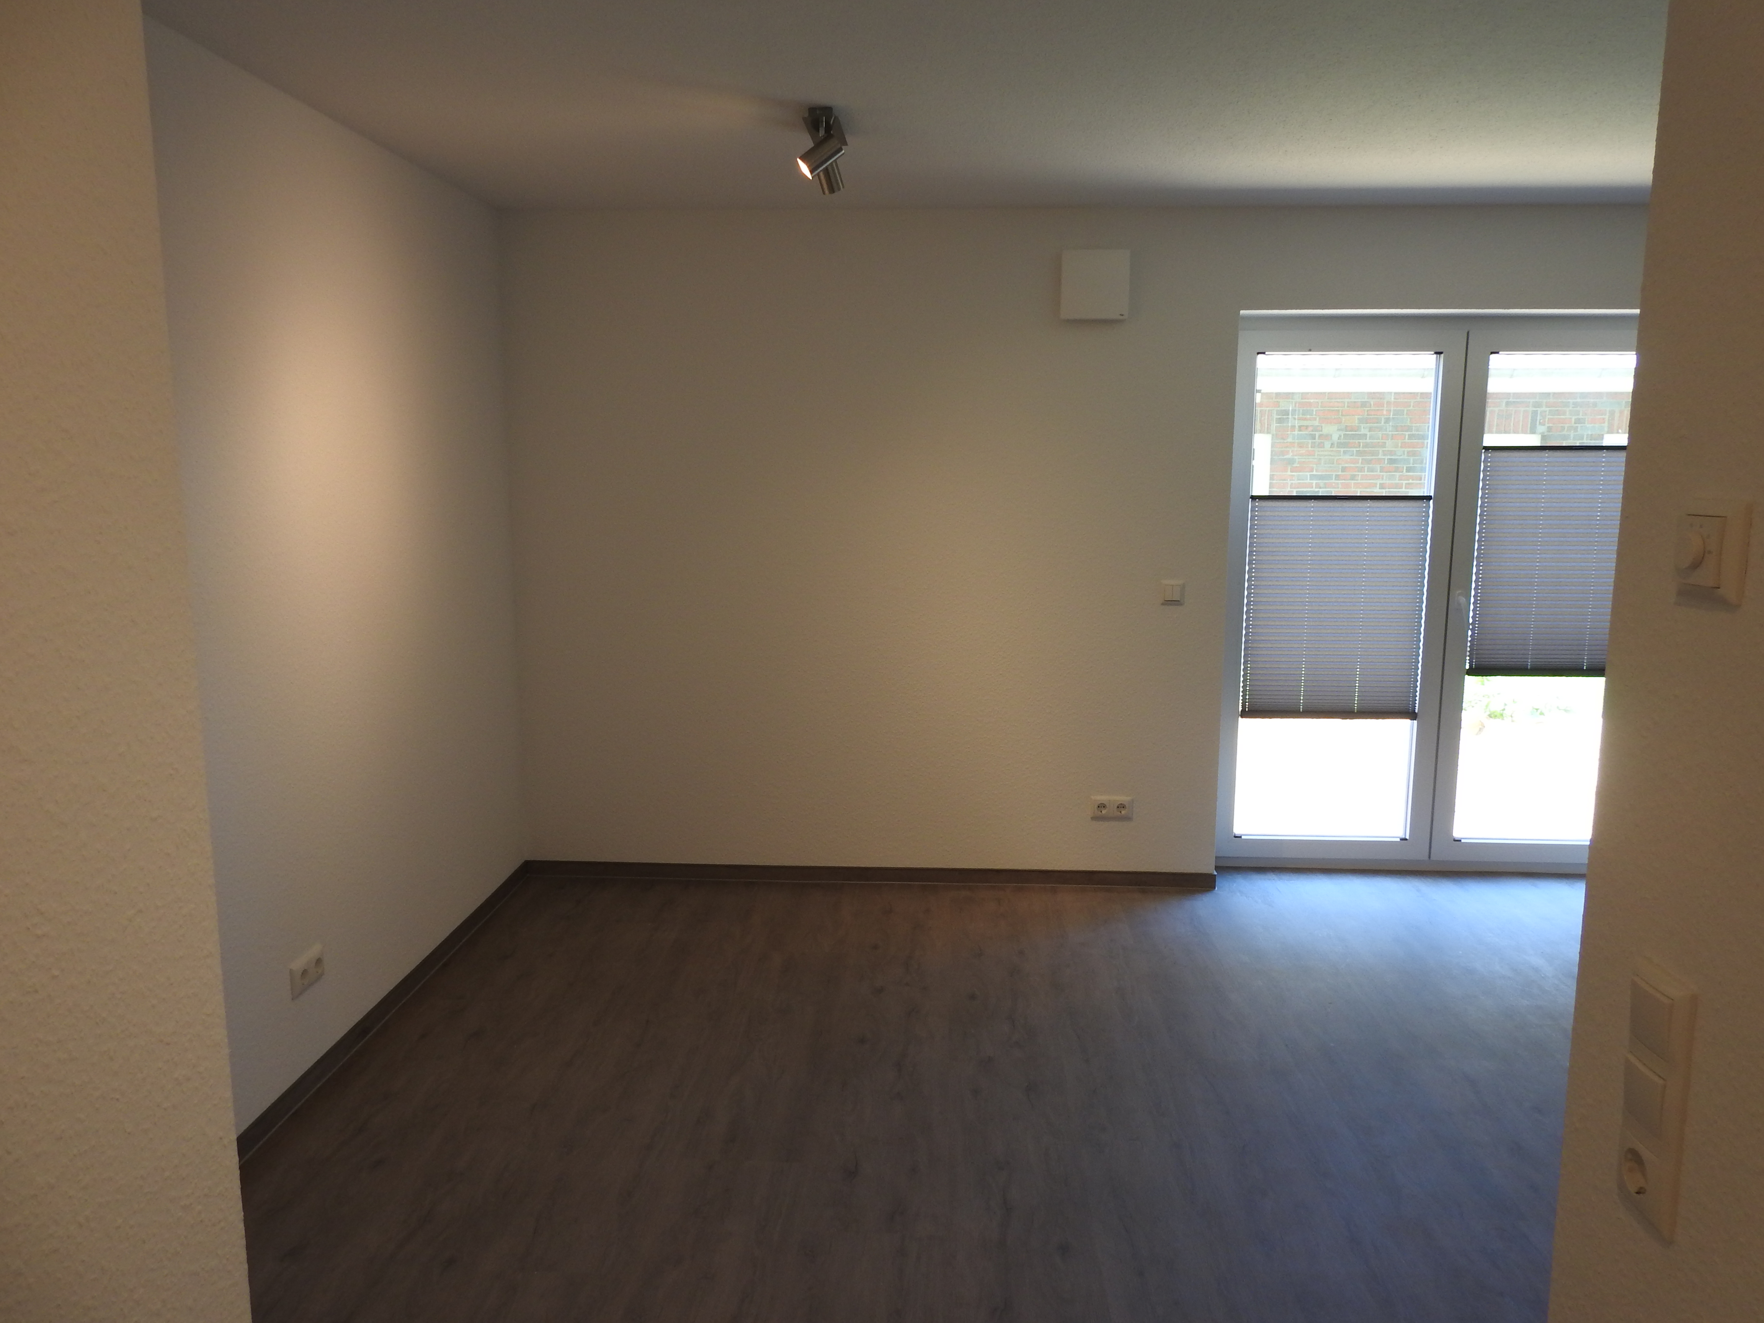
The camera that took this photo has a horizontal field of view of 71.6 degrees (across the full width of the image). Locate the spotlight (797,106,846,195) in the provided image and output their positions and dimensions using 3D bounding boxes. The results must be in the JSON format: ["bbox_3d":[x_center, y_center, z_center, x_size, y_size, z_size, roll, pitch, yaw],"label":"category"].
[{"bbox_3d":[-0.155,-1.333,3.246,0.120,0.158,0.330,1,9,3],"label":"spotlight"}]

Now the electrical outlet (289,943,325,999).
[{"bbox_3d":[-1.434,0.780,3.069,0.013,0.082,0.153,1,9,3],"label":"electrical outlet"}]

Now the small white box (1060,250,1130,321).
[{"bbox_3d":[0.734,-1.294,4.214,0.231,0.229,0.050,1,9,3],"label":"small white box"}]

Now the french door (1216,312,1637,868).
[{"bbox_3d":[2.090,-0.213,4.555,1.690,2.060,0.090,1,9,3],"label":"french door"}]

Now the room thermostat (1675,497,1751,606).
[{"bbox_3d":[0.657,-0.088,0.985,0.025,0.081,0.081,1,9,3],"label":"room thermostat"}]

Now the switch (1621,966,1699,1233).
[{"bbox_3d":[0.662,0.377,1.058,0.013,0.224,0.082,1,9,3],"label":"switch"}]

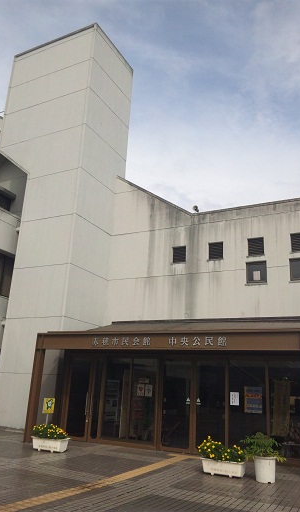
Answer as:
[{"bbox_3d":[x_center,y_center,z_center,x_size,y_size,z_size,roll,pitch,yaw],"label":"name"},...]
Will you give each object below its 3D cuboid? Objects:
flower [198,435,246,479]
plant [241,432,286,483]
[{"bbox_3d":[1.330,3.644,7.795,0.892,0.626,0.423,-6,-19,27],"label":"flower"},{"bbox_3d":[1.983,3.505,7.518,0.754,0.782,0.681,-6,-19,27],"label":"plant"}]

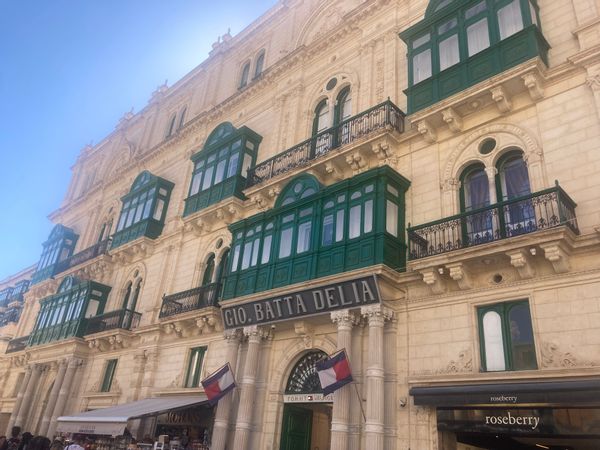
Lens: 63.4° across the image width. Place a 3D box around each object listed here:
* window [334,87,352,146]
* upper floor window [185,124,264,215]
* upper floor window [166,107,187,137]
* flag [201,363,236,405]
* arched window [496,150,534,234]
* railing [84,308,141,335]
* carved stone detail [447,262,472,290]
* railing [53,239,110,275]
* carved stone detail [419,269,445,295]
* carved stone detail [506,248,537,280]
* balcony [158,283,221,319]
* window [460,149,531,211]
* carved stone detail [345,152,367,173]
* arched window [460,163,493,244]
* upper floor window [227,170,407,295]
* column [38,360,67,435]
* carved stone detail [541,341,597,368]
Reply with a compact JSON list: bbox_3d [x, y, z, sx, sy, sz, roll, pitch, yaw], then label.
[{"bbox_3d":[1.751,-4.095,19.006,0.851,3.163,0.287,-19,-34,41],"label":"window"},{"bbox_3d":[-3.866,-2.643,23.589,4.450,4.715,1.069,-19,-36,40],"label":"upper floor window"},{"bbox_3d":[-7.721,-6.476,30.838,1.932,1.898,0.253,-19,-34,41],"label":"upper floor window"},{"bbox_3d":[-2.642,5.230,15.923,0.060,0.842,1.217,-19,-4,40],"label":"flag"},{"bbox_3d":[5.840,-0.759,13.082,0.866,2.995,0.234,-19,-36,40],"label":"arched window"},{"bbox_3d":[-9.762,5.239,25.379,4.060,1.012,0.862,-19,-36,40],"label":"railing"},{"bbox_3d":[4.110,1.327,12.534,0.402,0.506,0.667,-19,-34,41],"label":"carved stone detail"},{"bbox_3d":[-14.123,2.455,32.165,7.371,1.041,0.995,-19,-36,40],"label":"railing"},{"bbox_3d":[3.571,1.505,13.011,0.391,0.506,0.690,-19,-34,41],"label":"carved stone detail"},{"bbox_3d":[5.282,0.935,11.584,0.379,0.552,0.690,-19,-36,40],"label":"carved stone detail"},{"bbox_3d":[-4.365,3.421,20.602,3.978,0.959,1.170,-19,-36,40],"label":"balcony"},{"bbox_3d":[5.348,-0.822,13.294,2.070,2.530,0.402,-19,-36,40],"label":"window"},{"bbox_3d":[2.031,-2.183,17.218,0.667,0.538,0.702,-19,-36,40],"label":"carved stone detail"},{"bbox_3d":[5.035,-0.381,13.904,0.784,3.112,0.187,-19,-36,40],"label":"arched window"},{"bbox_3d":[0.237,0.305,17.350,7.699,4.282,1.310,-19,-36,40],"label":"upper floor window"},{"bbox_3d":[-13.794,10.284,26.776,0.575,5.410,0.575,-19,-34,41],"label":"column"},{"bbox_3d":[5.839,2.831,10.632,1.088,0.566,0.082,-19,-36,40],"label":"carved stone detail"}]

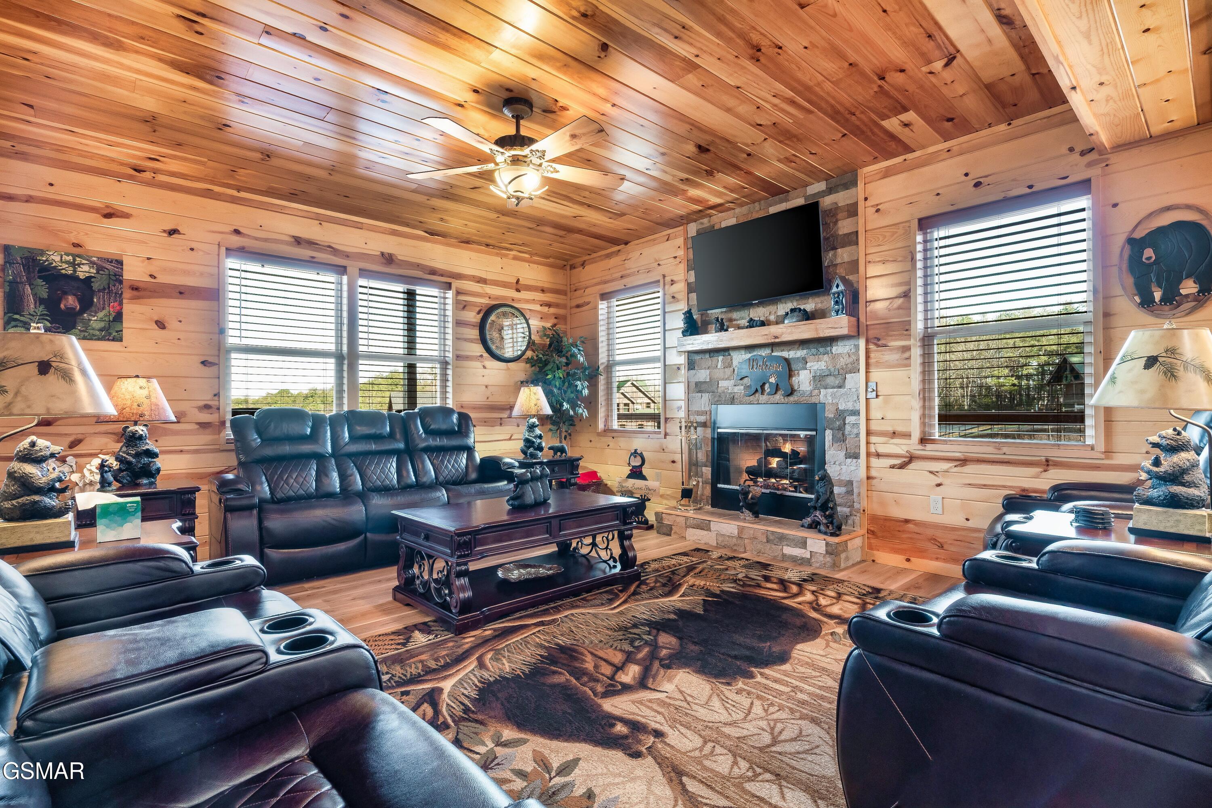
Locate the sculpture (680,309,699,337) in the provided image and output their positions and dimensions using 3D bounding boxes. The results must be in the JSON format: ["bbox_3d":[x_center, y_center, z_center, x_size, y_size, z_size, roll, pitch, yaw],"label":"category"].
[{"bbox_3d":[0.762,-0.745,4.898,0.160,0.250,0.150,0,-1,-30],"label":"sculpture"}]

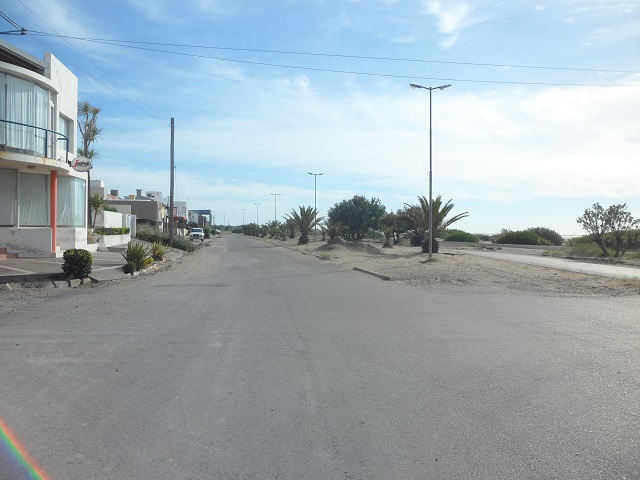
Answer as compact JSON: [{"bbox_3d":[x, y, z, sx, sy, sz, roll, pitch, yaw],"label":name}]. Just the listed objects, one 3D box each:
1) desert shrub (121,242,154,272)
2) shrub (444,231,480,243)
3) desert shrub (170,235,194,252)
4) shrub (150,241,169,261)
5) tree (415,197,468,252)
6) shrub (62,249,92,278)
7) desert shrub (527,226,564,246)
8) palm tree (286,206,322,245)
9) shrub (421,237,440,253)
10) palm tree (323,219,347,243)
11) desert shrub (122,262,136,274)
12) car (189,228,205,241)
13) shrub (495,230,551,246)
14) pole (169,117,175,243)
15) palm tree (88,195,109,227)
[{"bbox_3d":[-5.975,0.571,16.300,1.080,0.970,1.000,1,1,0],"label":"desert shrub"},{"bbox_3d":[20.838,-0.512,73.000,5.200,1.750,4.000,1,1,0],"label":"shrub"},{"bbox_3d":[-9.227,0.235,33.500,1.600,1.180,1.600,1,1,0],"label":"desert shrub"},{"bbox_3d":[-6.506,0.427,20.300,0.800,0.850,0.800,1,1,0],"label":"shrub"},{"bbox_3d":[8.086,-1.107,33.500,3.800,3.900,3.800,1,1,0],"label":"tree"},{"bbox_3d":[-6.218,0.603,12.800,0.770,0.770,0.770,1,1,0],"label":"shrub"},{"bbox_3d":[29.814,-0.463,66.000,5.000,2.600,4.200,1,1,0],"label":"desert shrub"},{"bbox_3d":[-1.735,-1.525,52.500,4.000,3.950,3.800,1,1,0],"label":"palm tree"},{"bbox_3d":[7.637,0.346,34.500,1.330,1.080,1.300,1,1,0],"label":"shrub"},{"bbox_3d":[1.656,-1.085,57.000,2.800,2.750,2.700,1,1,0],"label":"palm tree"},{"bbox_3d":[-6.029,0.902,15.800,0.450,0.390,0.430,1,1,0],"label":"desert shrub"},{"bbox_3d":[-14.931,-0.630,60.500,1.760,1.600,4.600,0,1,-12],"label":"car"},{"bbox_3d":[25.150,-0.186,62.000,6.900,2.000,4.200,1,1,0],"label":"shrub"},{"bbox_3d":[-10.984,-4.336,37.000,0.280,9.500,0.280,1,1,0],"label":"pole"},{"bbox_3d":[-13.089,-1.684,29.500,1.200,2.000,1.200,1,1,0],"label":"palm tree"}]

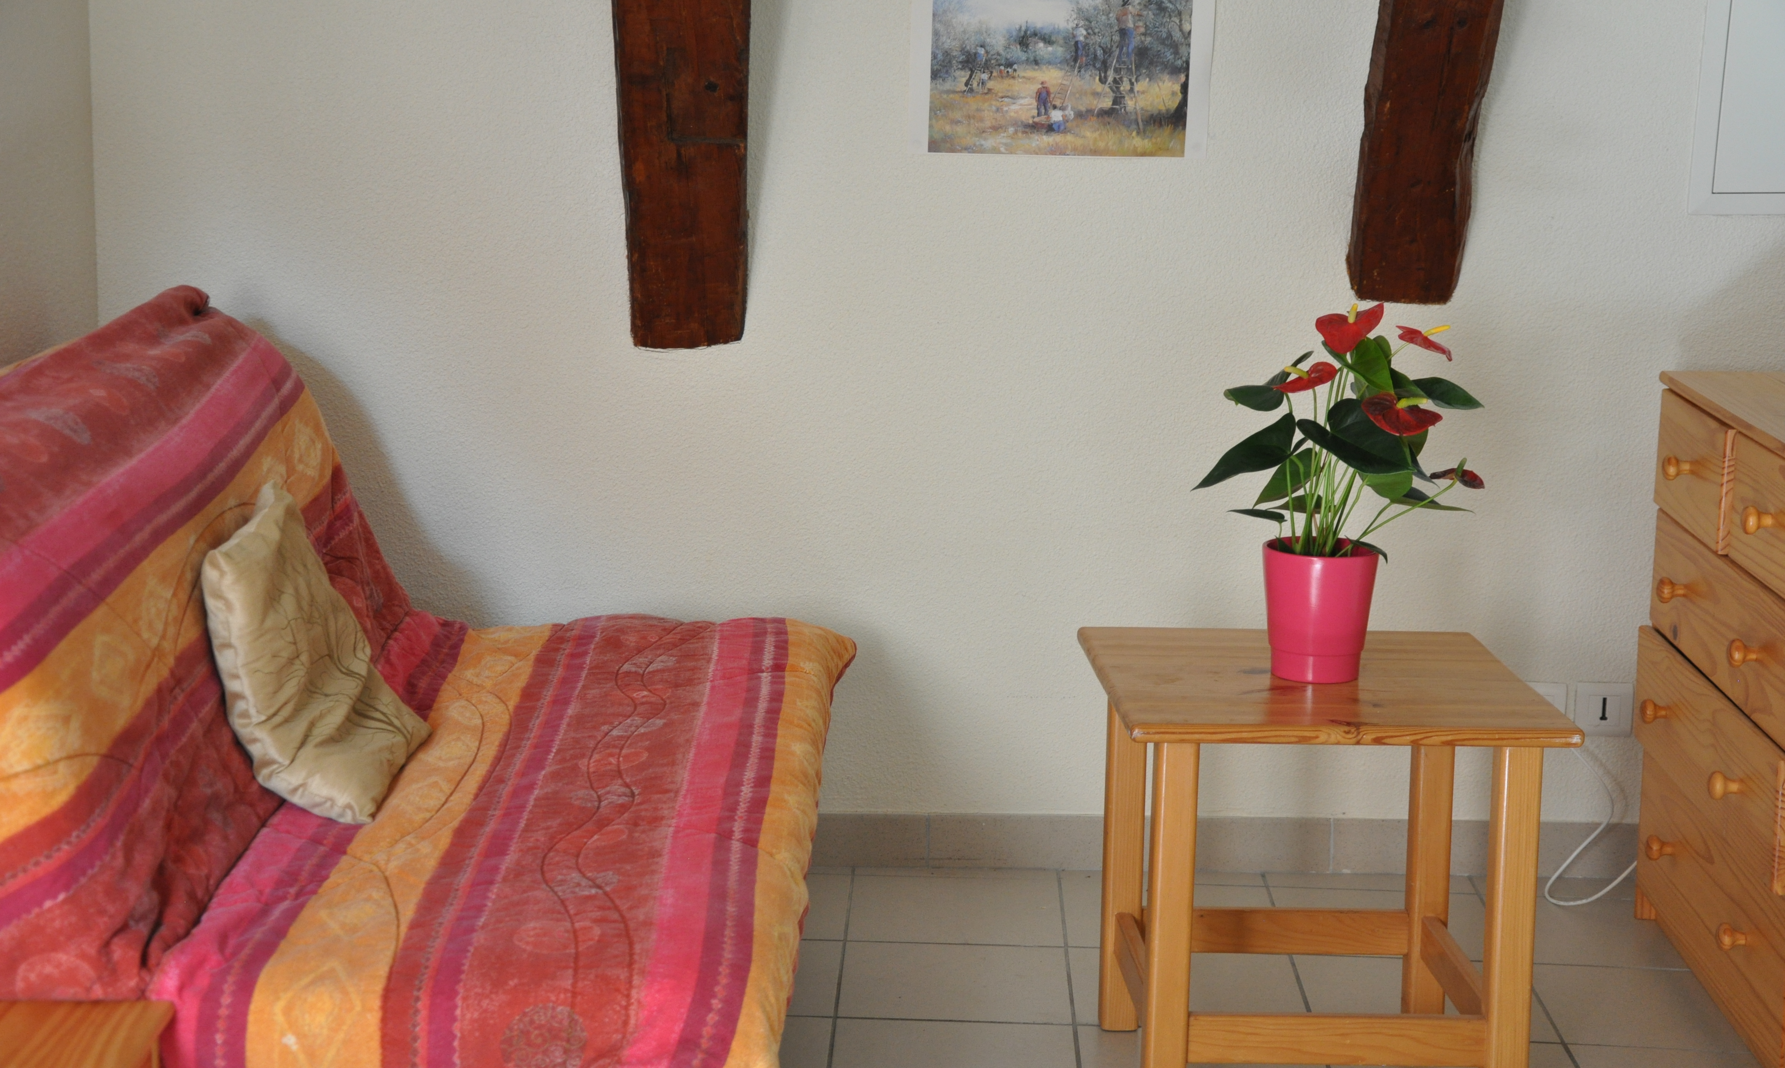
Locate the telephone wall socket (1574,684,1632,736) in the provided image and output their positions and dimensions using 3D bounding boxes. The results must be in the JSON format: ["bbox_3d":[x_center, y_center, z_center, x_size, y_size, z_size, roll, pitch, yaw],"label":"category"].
[{"bbox_3d":[1.041,0.258,4.554,0.081,0.081,0.012,1,11,-3],"label":"telephone wall socket"}]

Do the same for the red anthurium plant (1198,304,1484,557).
[{"bbox_3d":[0.523,-0.120,3.639,0.335,0.300,0.290,2,11,1],"label":"red anthurium plant"}]

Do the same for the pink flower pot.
[{"bbox_3d":[0.502,0.090,3.678,0.134,0.152,0.134,2,11,1],"label":"pink flower pot"}]

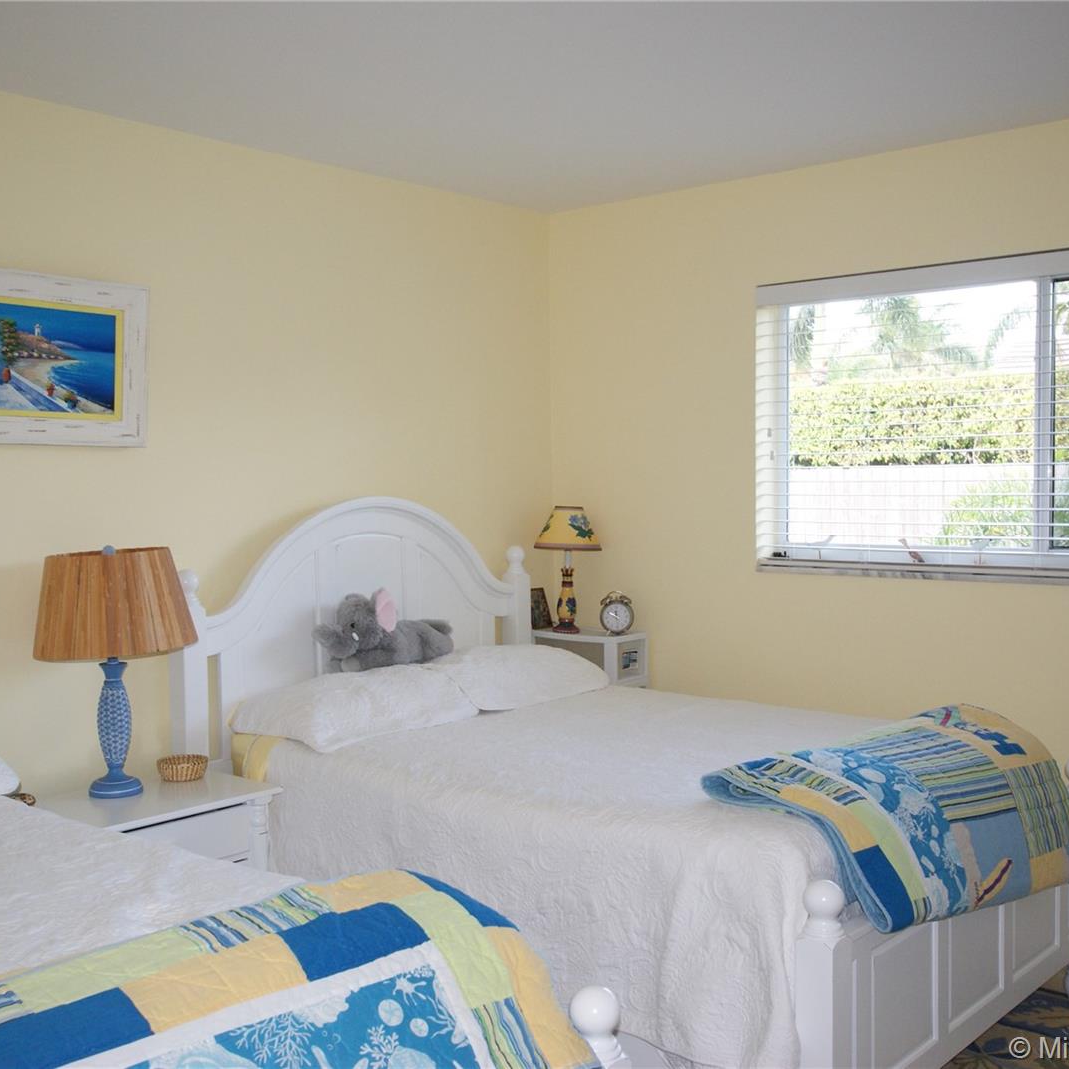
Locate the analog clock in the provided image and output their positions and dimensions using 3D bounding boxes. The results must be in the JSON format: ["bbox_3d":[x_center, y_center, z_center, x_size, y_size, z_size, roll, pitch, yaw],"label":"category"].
[{"bbox_3d":[0.303,0.284,4.838,0.114,0.153,0.065,0,3,17],"label":"analog clock"}]

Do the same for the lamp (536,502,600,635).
[{"bbox_3d":[0.120,0.129,4.888,0.250,0.463,0.250,-1,2,1],"label":"lamp"}]

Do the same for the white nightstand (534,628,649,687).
[{"bbox_3d":[0.197,0.788,4.926,0.414,0.860,0.189,1,3,41],"label":"white nightstand"}]

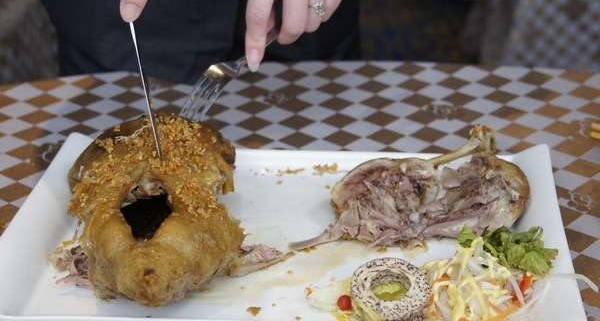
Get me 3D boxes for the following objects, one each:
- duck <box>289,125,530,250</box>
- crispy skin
[{"bbox_3d":[0.085,0.020,0.894,0.178,0.051,0.105,-2,27,0],"label":"duck"},{"bbox_3d":[-0.107,0.025,0.866,0.127,0.071,0.194,-4,27,-5],"label":"crispy skin"}]

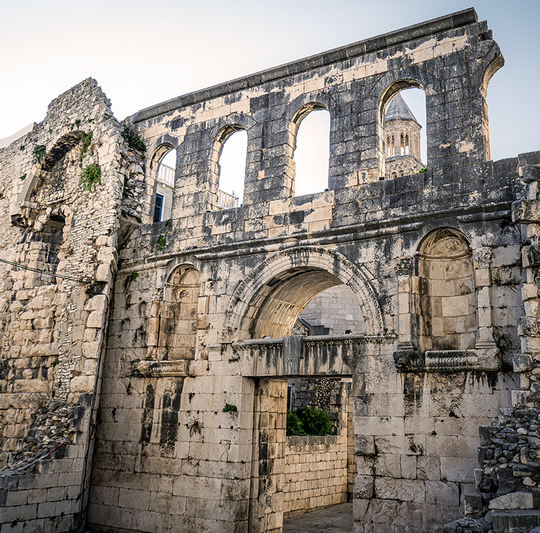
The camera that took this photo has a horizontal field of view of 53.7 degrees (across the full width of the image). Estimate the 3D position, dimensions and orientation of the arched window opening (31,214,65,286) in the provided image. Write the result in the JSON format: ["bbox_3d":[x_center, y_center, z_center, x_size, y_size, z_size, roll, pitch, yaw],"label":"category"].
[{"bbox_3d":[-8.698,-0.586,21.593,1.850,3.083,0.743,-7,-18,27],"label":"arched window opening"}]

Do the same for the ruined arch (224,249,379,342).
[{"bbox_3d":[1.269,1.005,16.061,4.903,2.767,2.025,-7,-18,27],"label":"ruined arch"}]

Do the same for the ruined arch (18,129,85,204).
[{"bbox_3d":[-8.918,-3.999,22.833,4.022,3.409,1.013,-7,-18,27],"label":"ruined arch"}]

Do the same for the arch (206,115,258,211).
[{"bbox_3d":[-1.151,-3.442,18.013,2.052,3.470,0.648,-7,-18,27],"label":"arch"}]

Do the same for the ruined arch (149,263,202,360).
[{"bbox_3d":[-2.849,1.511,17.400,2.105,3.164,0.770,-7,-18,27],"label":"ruined arch"}]

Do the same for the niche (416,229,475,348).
[{"bbox_3d":[4.555,0.627,13.633,1.442,3.112,0.702,-7,-18,27],"label":"niche"}]

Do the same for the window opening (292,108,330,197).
[{"bbox_3d":[1.338,-3.511,16.664,1.431,3.146,0.648,-7,-18,27],"label":"window opening"}]

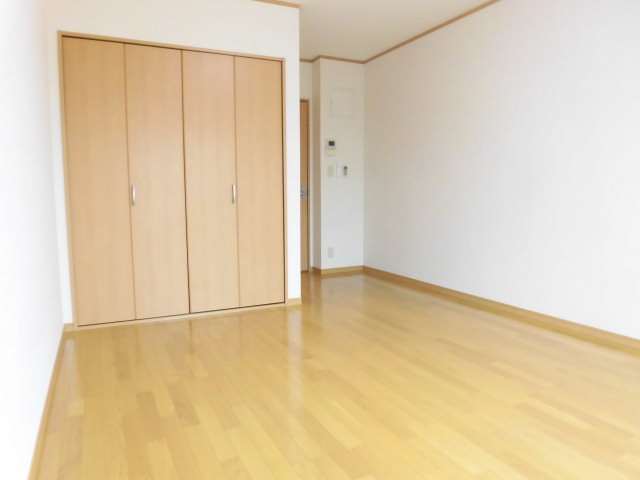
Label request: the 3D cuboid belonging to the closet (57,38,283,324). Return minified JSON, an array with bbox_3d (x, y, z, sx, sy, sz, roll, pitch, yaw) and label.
[{"bbox_3d":[-1.019,-0.414,3.419,1.630,2.050,0.110,-3,6,-25],"label":"closet"}]

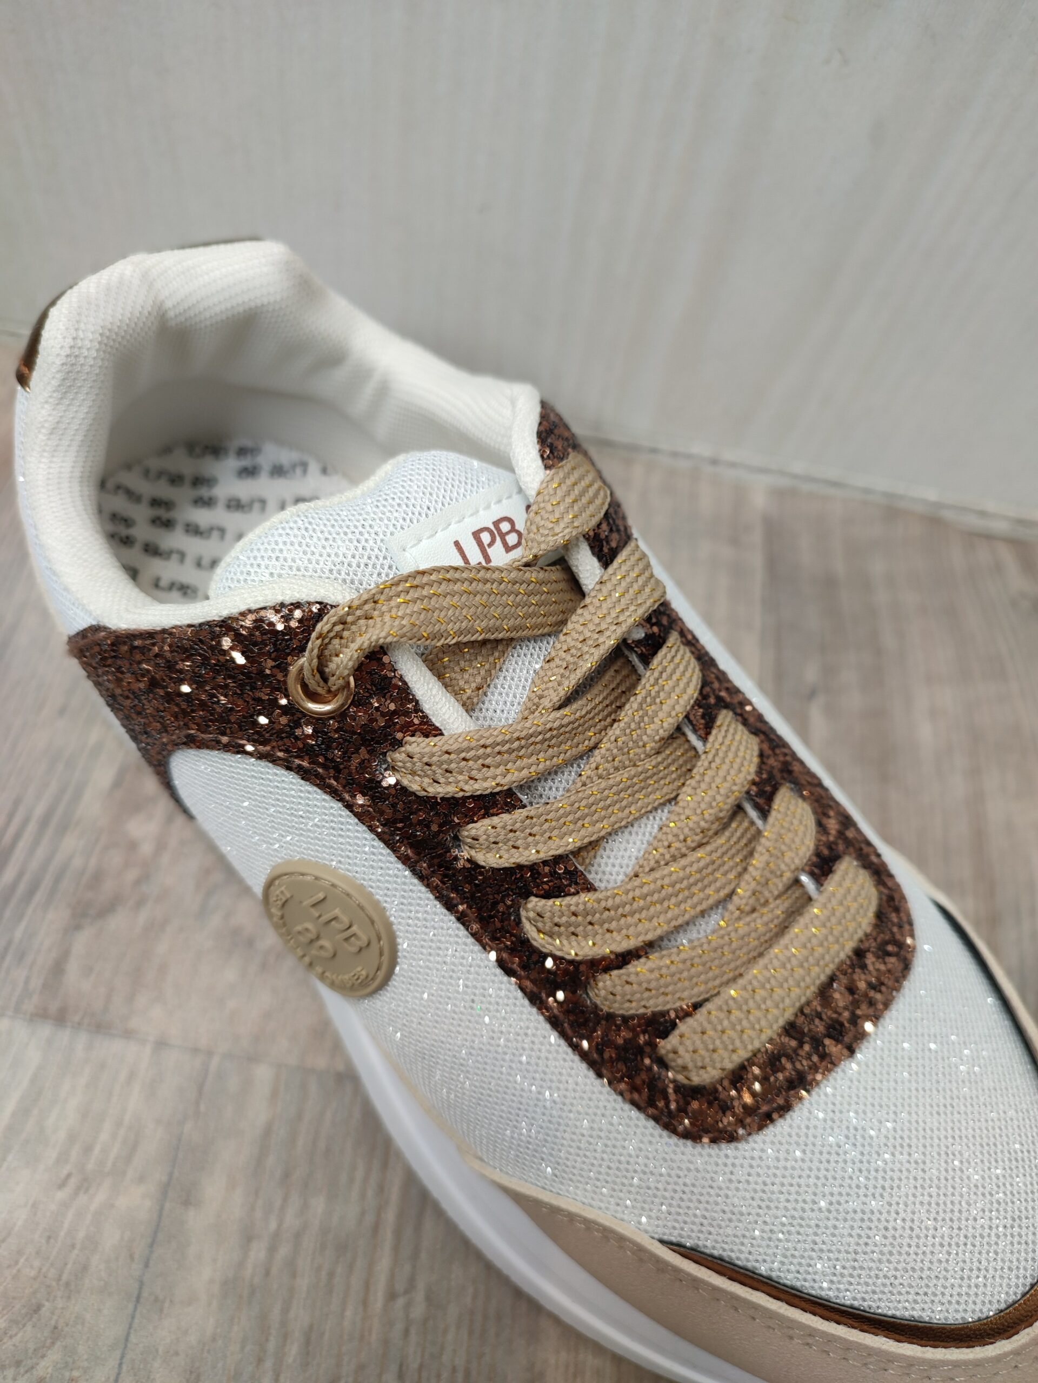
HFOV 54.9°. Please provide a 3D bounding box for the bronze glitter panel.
[{"bbox_3d":[0.004,0.013,0.179,0.099,0.056,0.139,-34,68,-28],"label":"bronze glitter panel"}]

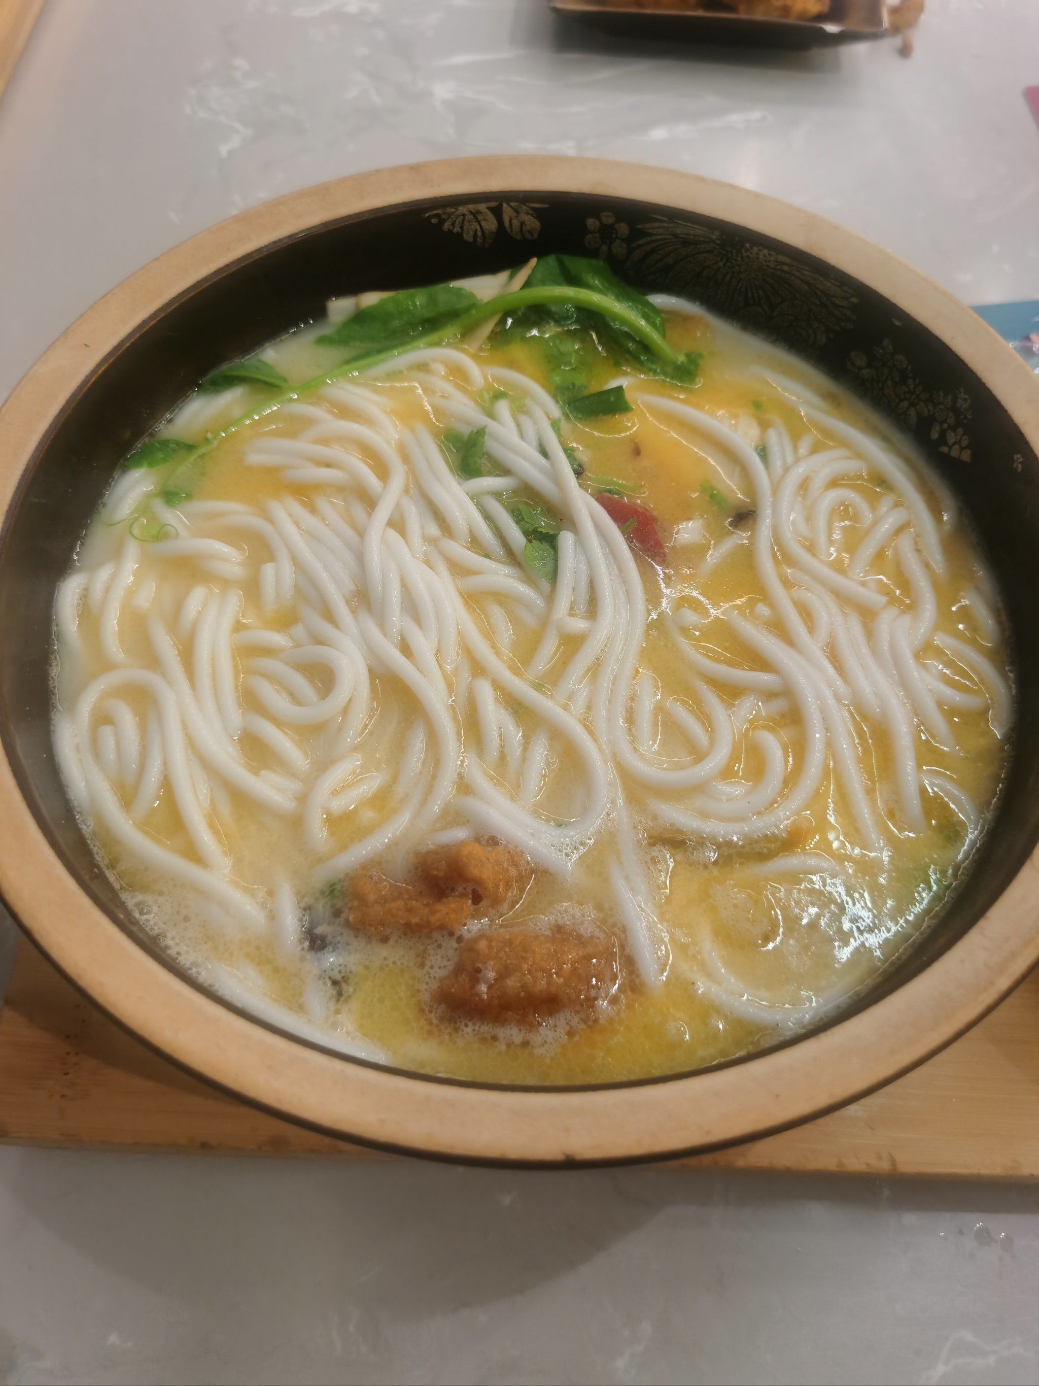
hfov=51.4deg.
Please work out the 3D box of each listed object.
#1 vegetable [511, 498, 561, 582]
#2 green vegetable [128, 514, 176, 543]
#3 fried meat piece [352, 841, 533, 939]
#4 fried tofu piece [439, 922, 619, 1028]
[{"bbox_3d":[0.004,-0.038,0.268,0.011,0.007,0.024,-7,61,-5],"label":"vegetable"},{"bbox_3d":[-0.091,-0.041,0.269,0.012,0.004,0.007,0,60,-1],"label":"green vegetable"},{"bbox_3d":[-0.016,0.041,0.225,0.038,0.016,0.016,-8,61,-6],"label":"fried meat piece"},{"bbox_3d":[0.002,0.056,0.216,0.037,0.018,0.019,-3,60,-3],"label":"fried tofu piece"}]

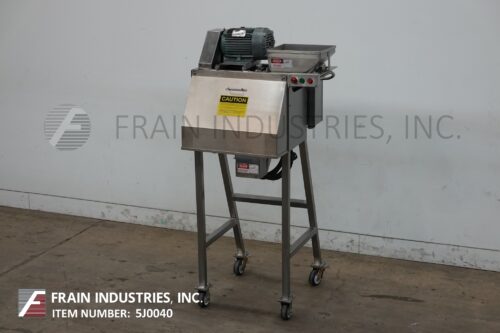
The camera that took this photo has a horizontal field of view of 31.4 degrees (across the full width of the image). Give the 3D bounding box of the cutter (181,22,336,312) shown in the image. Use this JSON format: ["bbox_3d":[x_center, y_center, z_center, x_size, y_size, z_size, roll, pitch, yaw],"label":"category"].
[{"bbox_3d":[0.109,0.016,4.900,0.715,1.565,0.750,5,16,22],"label":"cutter"}]

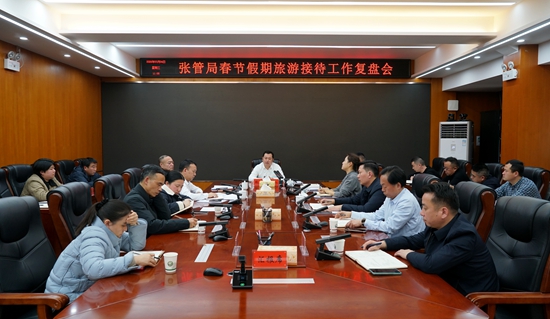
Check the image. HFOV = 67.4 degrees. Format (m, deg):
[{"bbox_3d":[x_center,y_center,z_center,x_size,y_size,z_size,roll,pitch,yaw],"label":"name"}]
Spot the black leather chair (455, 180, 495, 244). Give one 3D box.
[{"bbox_3d":[1.331,0.740,3.418,0.720,1.110,0.670,0,3,-1],"label":"black leather chair"}]

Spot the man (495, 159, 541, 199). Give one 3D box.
[{"bbox_3d":[2.863,0.607,5.021,0.800,1.210,0.560,0,3,-5],"label":"man"}]

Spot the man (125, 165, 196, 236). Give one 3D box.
[{"bbox_3d":[-0.833,0.664,2.985,0.780,1.270,0.550,0,3,0],"label":"man"}]

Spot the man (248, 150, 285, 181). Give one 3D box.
[{"bbox_3d":[-0.126,0.481,7.083,0.620,1.250,0.780,0,3,-1],"label":"man"}]

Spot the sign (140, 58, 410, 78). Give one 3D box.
[{"bbox_3d":[-0.023,-1.759,8.018,5.270,0.380,0.100,0,3,0],"label":"sign"}]

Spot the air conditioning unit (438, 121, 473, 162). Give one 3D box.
[{"bbox_3d":[3.528,0.160,8.060,0.540,1.790,0.360,2,4,35],"label":"air conditioning unit"}]

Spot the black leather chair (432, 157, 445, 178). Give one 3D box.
[{"bbox_3d":[2.368,0.556,6.553,0.720,1.130,0.660,0,3,0],"label":"black leather chair"}]

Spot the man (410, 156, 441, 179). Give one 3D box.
[{"bbox_3d":[2.578,0.521,7.167,0.820,1.160,0.560,0,3,-3],"label":"man"}]

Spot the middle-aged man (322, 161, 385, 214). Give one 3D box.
[{"bbox_3d":[0.901,0.634,4.299,0.820,1.230,0.580,0,3,-1],"label":"middle-aged man"}]

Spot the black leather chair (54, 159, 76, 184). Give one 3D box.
[{"bbox_3d":[-2.965,0.581,6.505,0.720,1.110,0.670,0,3,-1],"label":"black leather chair"}]

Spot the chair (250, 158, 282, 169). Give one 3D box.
[{"bbox_3d":[-0.122,0.523,7.087,0.660,1.100,0.720,0,3,0],"label":"chair"}]

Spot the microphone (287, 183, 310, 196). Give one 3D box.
[{"bbox_3d":[0.298,0.364,5.028,0.250,0.140,0.110,0,3,0],"label":"microphone"}]

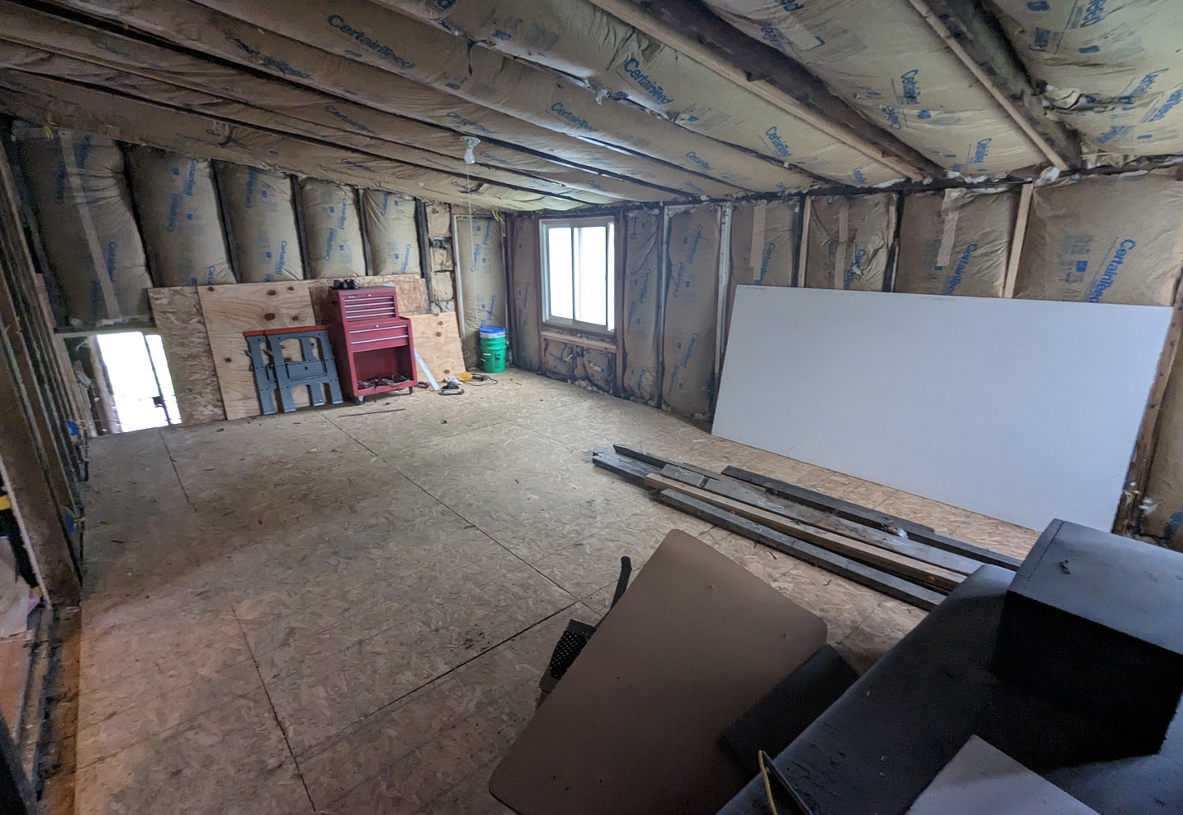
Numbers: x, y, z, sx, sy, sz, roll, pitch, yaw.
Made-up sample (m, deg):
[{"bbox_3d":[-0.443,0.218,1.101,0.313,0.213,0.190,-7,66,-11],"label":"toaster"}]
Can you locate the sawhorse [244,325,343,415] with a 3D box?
[{"bbox_3d":[-2.938,-0.388,5.436,0.770,0.800,0.120,-15,16,-39],"label":"sawhorse"}]

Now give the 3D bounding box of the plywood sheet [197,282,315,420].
[{"bbox_3d":[-3.140,-0.575,5.322,0.920,1.220,0.020,-15,16,-39],"label":"plywood sheet"}]

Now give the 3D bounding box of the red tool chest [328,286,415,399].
[{"bbox_3d":[-2.276,-0.671,5.748,0.670,1.130,0.380,-14,22,-38],"label":"red tool chest"}]

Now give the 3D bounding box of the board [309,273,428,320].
[{"bbox_3d":[-2.372,-0.789,6.022,1.300,1.200,0.020,-15,18,-39],"label":"board"}]

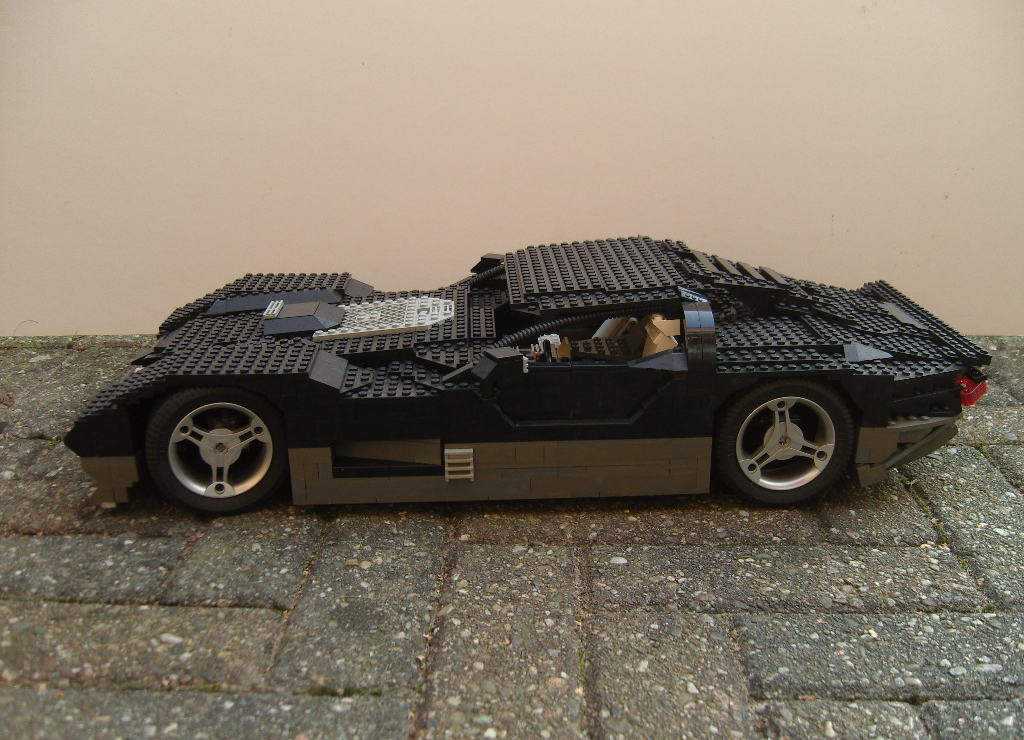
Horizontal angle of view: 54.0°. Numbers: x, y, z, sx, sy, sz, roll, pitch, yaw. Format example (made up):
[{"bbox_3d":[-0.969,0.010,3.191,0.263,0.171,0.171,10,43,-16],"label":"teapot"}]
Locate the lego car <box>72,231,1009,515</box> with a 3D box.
[{"bbox_3d":[0.011,-0.012,0.677,0.545,0.129,0.215,-1,20,-2],"label":"lego car"}]

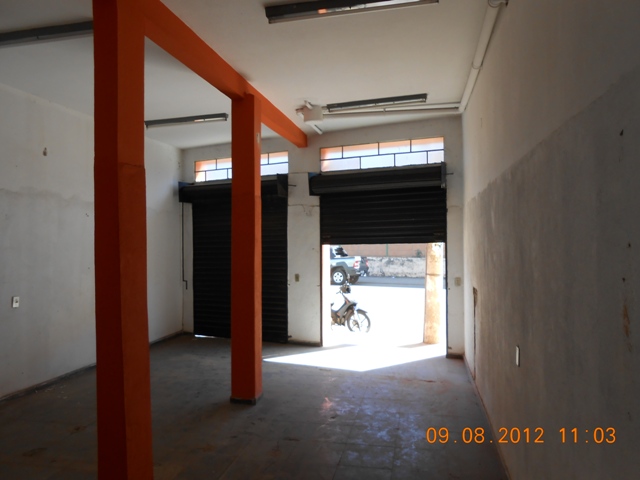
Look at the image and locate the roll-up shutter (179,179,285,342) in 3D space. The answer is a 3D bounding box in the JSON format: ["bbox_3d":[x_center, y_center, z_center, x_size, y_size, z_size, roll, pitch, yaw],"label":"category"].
[{"bbox_3d":[-1.488,0.338,8.243,2.010,2.747,0.371,-1,0,25],"label":"roll-up shutter"}]

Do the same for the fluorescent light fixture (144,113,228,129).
[{"bbox_3d":[-1.878,-1.667,6.784,1.290,0.085,0.100,-1,0,20],"label":"fluorescent light fixture"}]

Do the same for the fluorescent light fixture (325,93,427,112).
[{"bbox_3d":[0.704,-1.690,5.991,1.260,0.085,0.100,-1,0,20],"label":"fluorescent light fixture"}]

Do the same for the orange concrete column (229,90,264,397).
[{"bbox_3d":[-0.777,0.103,5.085,0.251,3.176,0.256,0,0,12],"label":"orange concrete column"}]

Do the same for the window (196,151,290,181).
[{"bbox_3d":[-1.398,-1.265,8.411,1.960,0.376,0.082,-1,0,25],"label":"window"}]

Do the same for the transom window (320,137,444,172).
[{"bbox_3d":[0.913,-1.285,7.323,1.957,0.371,0.082,-1,0,25],"label":"transom window"}]

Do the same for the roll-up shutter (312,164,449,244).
[{"bbox_3d":[0.832,-0.498,7.153,2.020,1.122,0.371,-1,0,25],"label":"roll-up shutter"}]

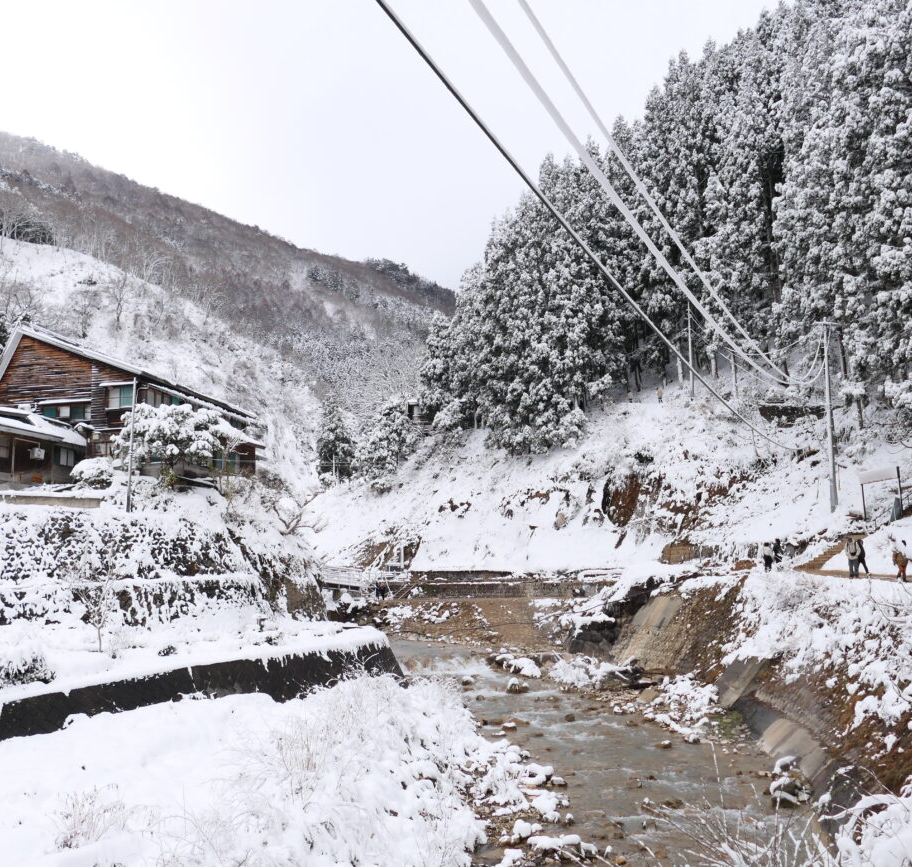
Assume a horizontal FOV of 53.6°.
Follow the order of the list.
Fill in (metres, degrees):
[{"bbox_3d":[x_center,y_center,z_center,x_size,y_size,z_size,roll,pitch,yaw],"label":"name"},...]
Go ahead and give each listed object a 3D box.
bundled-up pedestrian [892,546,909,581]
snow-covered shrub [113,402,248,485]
[{"bbox_3d":[18.154,5.214,36.800,0.620,1.700,0.500,3,-8,-27],"label":"bundled-up pedestrian"},{"bbox_3d":[-14.102,0.569,46.000,6.400,4.000,5.700,2,-8,-17],"label":"snow-covered shrub"}]

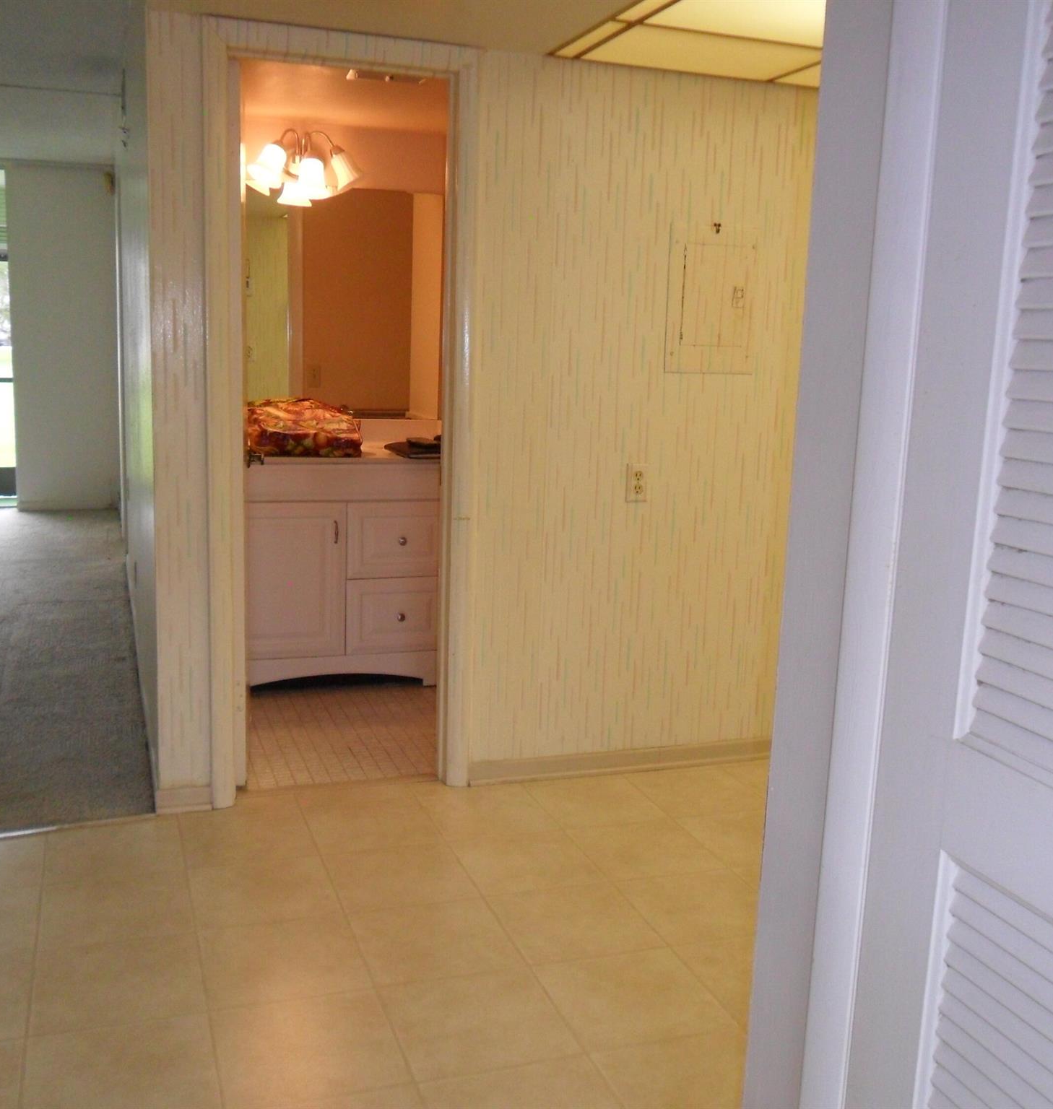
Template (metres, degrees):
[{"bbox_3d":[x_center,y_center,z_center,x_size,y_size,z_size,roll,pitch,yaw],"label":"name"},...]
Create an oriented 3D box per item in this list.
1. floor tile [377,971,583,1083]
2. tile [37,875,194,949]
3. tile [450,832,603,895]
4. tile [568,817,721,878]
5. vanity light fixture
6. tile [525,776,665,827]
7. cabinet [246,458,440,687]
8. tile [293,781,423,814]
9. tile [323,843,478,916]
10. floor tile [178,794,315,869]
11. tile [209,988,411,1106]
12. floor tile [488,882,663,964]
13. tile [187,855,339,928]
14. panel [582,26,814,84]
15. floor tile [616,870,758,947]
[{"bbox_3d":[-0.097,0.917,2.269,0.331,0.010,0.330,-2,10,-19],"label":"floor tile"},{"bbox_3d":[-0.940,0.822,2.662,0.331,0.010,0.330,-2,10,-19],"label":"tile"},{"bbox_3d":[-0.003,0.797,2.991,0.331,0.010,0.330,-2,10,-19],"label":"tile"},{"bbox_3d":[0.310,0.786,3.088,0.328,0.012,0.328,-2,10,-19],"label":"tile"},{"bbox_3d":[-0.861,-1.506,4.481,0.449,0.268,0.280,-2,10,-19],"label":"vanity light fixture"},{"bbox_3d":[0.201,0.731,3.395,0.328,0.012,0.328,-2,10,-19],"label":"tile"},{"bbox_3d":[-0.816,0.046,4.598,0.905,0.880,0.540,-2,10,-19],"label":"cabinet"},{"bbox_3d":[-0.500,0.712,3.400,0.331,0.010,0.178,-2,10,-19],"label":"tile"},{"bbox_3d":[-0.314,0.803,2.870,0.328,0.012,0.328,-2,10,-19],"label":"tile"},{"bbox_3d":[-0.734,0.756,3.068,0.328,0.012,0.328,-2,10,-19],"label":"floor tile"},{"bbox_3d":[-0.409,0.925,2.159,0.331,0.010,0.330,-2,10,-19],"label":"tile"},{"bbox_3d":[0.107,0.850,2.672,0.328,0.012,0.328,-2,10,-19],"label":"floor tile"},{"bbox_3d":[-0.627,0.814,2.772,0.331,0.010,0.330,-2,10,-19],"label":"tile"},{"bbox_3d":[0.494,-1.368,3.147,0.600,0.015,0.370,-2,10,-19],"label":"panel"},{"bbox_3d":[0.419,0.841,2.781,0.328,0.012,0.328,-2,10,-19],"label":"floor tile"}]

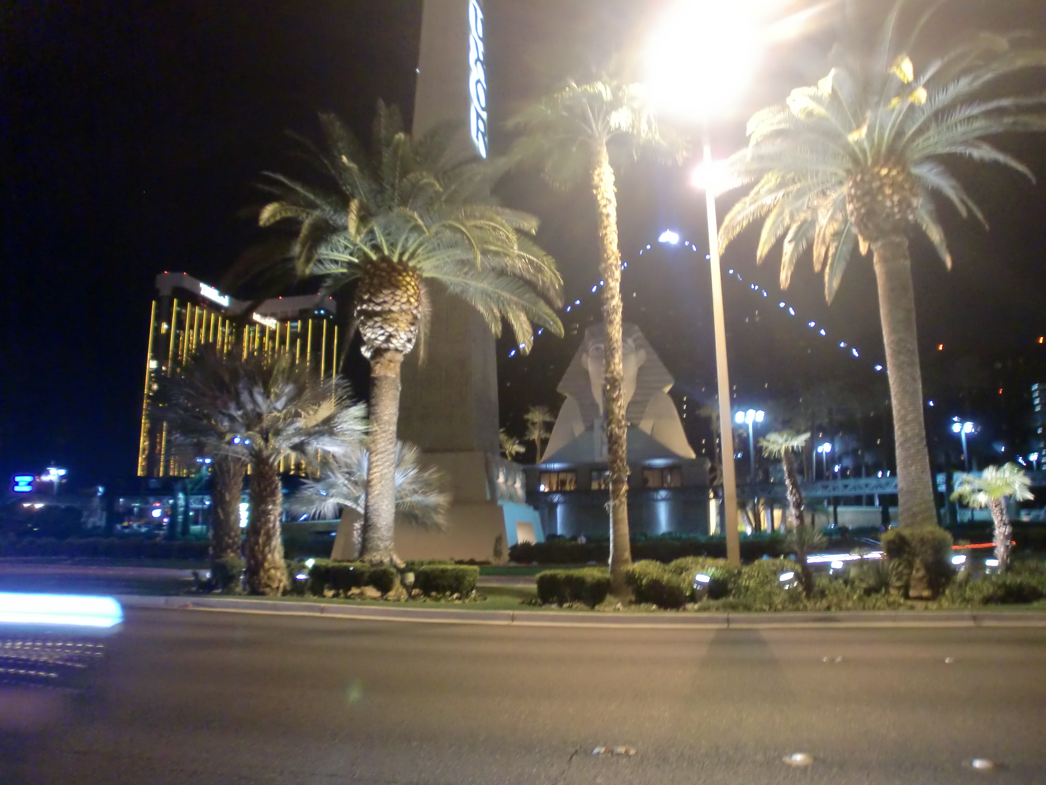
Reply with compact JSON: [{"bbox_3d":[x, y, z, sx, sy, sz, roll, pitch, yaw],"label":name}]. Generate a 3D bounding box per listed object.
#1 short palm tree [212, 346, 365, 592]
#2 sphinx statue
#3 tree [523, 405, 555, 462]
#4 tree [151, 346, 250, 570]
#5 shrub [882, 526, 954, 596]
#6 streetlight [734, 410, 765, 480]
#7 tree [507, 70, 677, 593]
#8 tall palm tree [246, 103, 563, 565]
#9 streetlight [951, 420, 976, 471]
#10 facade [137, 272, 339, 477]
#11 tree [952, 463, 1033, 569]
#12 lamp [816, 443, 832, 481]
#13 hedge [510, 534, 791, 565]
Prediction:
[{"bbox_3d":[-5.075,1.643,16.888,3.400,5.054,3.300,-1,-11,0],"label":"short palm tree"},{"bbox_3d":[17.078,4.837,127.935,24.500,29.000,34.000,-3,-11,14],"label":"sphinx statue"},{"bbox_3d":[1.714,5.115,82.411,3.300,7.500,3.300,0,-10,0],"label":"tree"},{"bbox_3d":[-7.084,1.726,18.296,3.300,5.560,3.300,-3,-11,14],"label":"tree"},{"bbox_3d":[7.023,2.997,13.878,1.250,1.200,1.200,-3,-11,14],"label":"shrub"},{"bbox_3d":[22.041,8.577,76.336,2.600,14.257,2.210,-2,-11,8],"label":"streetlight"},{"bbox_3d":[1.498,-1.310,14.770,3.100,10.080,3.100,-3,-11,14],"label":"tree"},{"bbox_3d":[-2.808,-1.597,18.038,7.300,10.855,7.000,-1,-11,0],"label":"tall palm tree"},{"bbox_3d":[47.625,9.914,84.322,2.400,14.110,2.040,-2,-11,8],"label":"streetlight"},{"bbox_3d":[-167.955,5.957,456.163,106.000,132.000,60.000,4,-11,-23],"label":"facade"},{"bbox_3d":[9.083,2.565,14.970,1.500,2.410,1.500,-3,-11,14],"label":"tree"},{"bbox_3d":[39.165,13.494,102.310,2.000,13.980,1.700,-2,-11,8],"label":"lamp"},{"bbox_3d":[6.754,8.145,40.622,14.300,1.300,1.800,-2,-11,8],"label":"hedge"}]

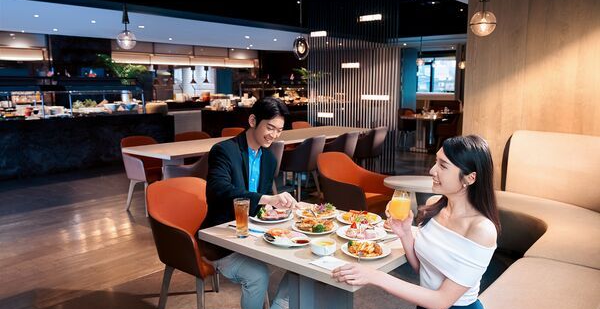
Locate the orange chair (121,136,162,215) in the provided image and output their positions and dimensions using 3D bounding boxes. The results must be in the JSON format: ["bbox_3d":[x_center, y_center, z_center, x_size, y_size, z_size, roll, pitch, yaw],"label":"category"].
[{"bbox_3d":[-1.661,0.232,5.322,0.565,0.820,0.570,7,11,41],"label":"orange chair"}]

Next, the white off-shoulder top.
[{"bbox_3d":[0.523,0.356,1.570,0.225,0.280,0.345,-4,9,-25],"label":"white off-shoulder top"}]

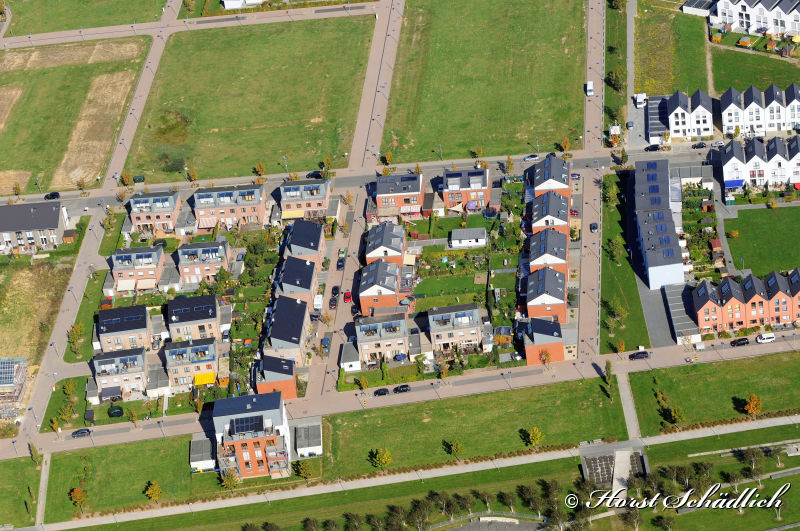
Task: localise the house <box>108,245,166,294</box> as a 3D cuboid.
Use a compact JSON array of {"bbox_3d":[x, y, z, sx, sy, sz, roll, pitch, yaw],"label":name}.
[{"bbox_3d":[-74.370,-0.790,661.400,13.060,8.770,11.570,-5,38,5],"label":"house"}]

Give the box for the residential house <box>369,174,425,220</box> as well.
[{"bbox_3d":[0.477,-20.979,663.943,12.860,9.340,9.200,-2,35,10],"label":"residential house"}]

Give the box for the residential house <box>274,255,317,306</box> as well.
[{"bbox_3d":[-28.030,4.960,633.120,9.760,9.490,12.580,-3,35,8],"label":"residential house"}]

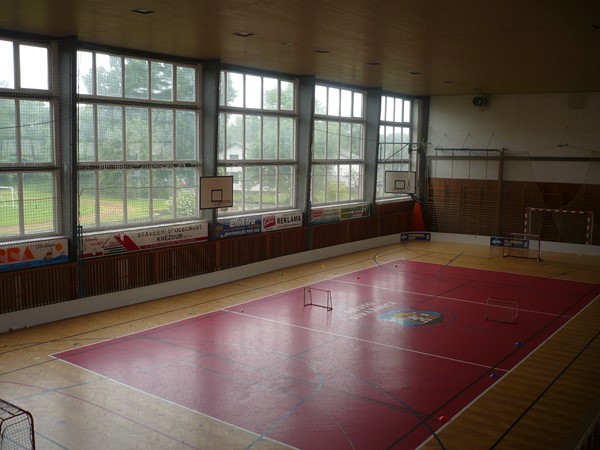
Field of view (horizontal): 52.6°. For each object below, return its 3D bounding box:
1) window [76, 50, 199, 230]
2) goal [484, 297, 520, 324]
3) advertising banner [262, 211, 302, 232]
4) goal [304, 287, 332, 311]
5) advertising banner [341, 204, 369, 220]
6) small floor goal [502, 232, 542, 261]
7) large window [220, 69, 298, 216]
[{"bbox_3d":[-5.433,-2.812,20.758,0.150,5.750,5.500,6,8,37],"label":"window"},{"bbox_3d":[6.076,2.596,18.263,0.870,0.600,0.340,5,8,34],"label":"goal"},{"bbox_3d":[-0.756,-0.189,26.763,0.050,0.740,2.830,6,8,37],"label":"advertising banner"},{"bbox_3d":[0.621,2.363,19.561,0.920,0.610,0.320,6,9,39],"label":"goal"},{"bbox_3d":[2.864,-0.700,31.545,0.050,0.700,2.900,6,8,37],"label":"advertising banner"},{"bbox_3d":[10.969,1.028,29.623,1.660,1.200,0.680,6,8,37],"label":"small floor goal"},{"bbox_3d":[-1.836,-3.359,25.504,0.150,5.850,5.550,6,8,37],"label":"large window"}]

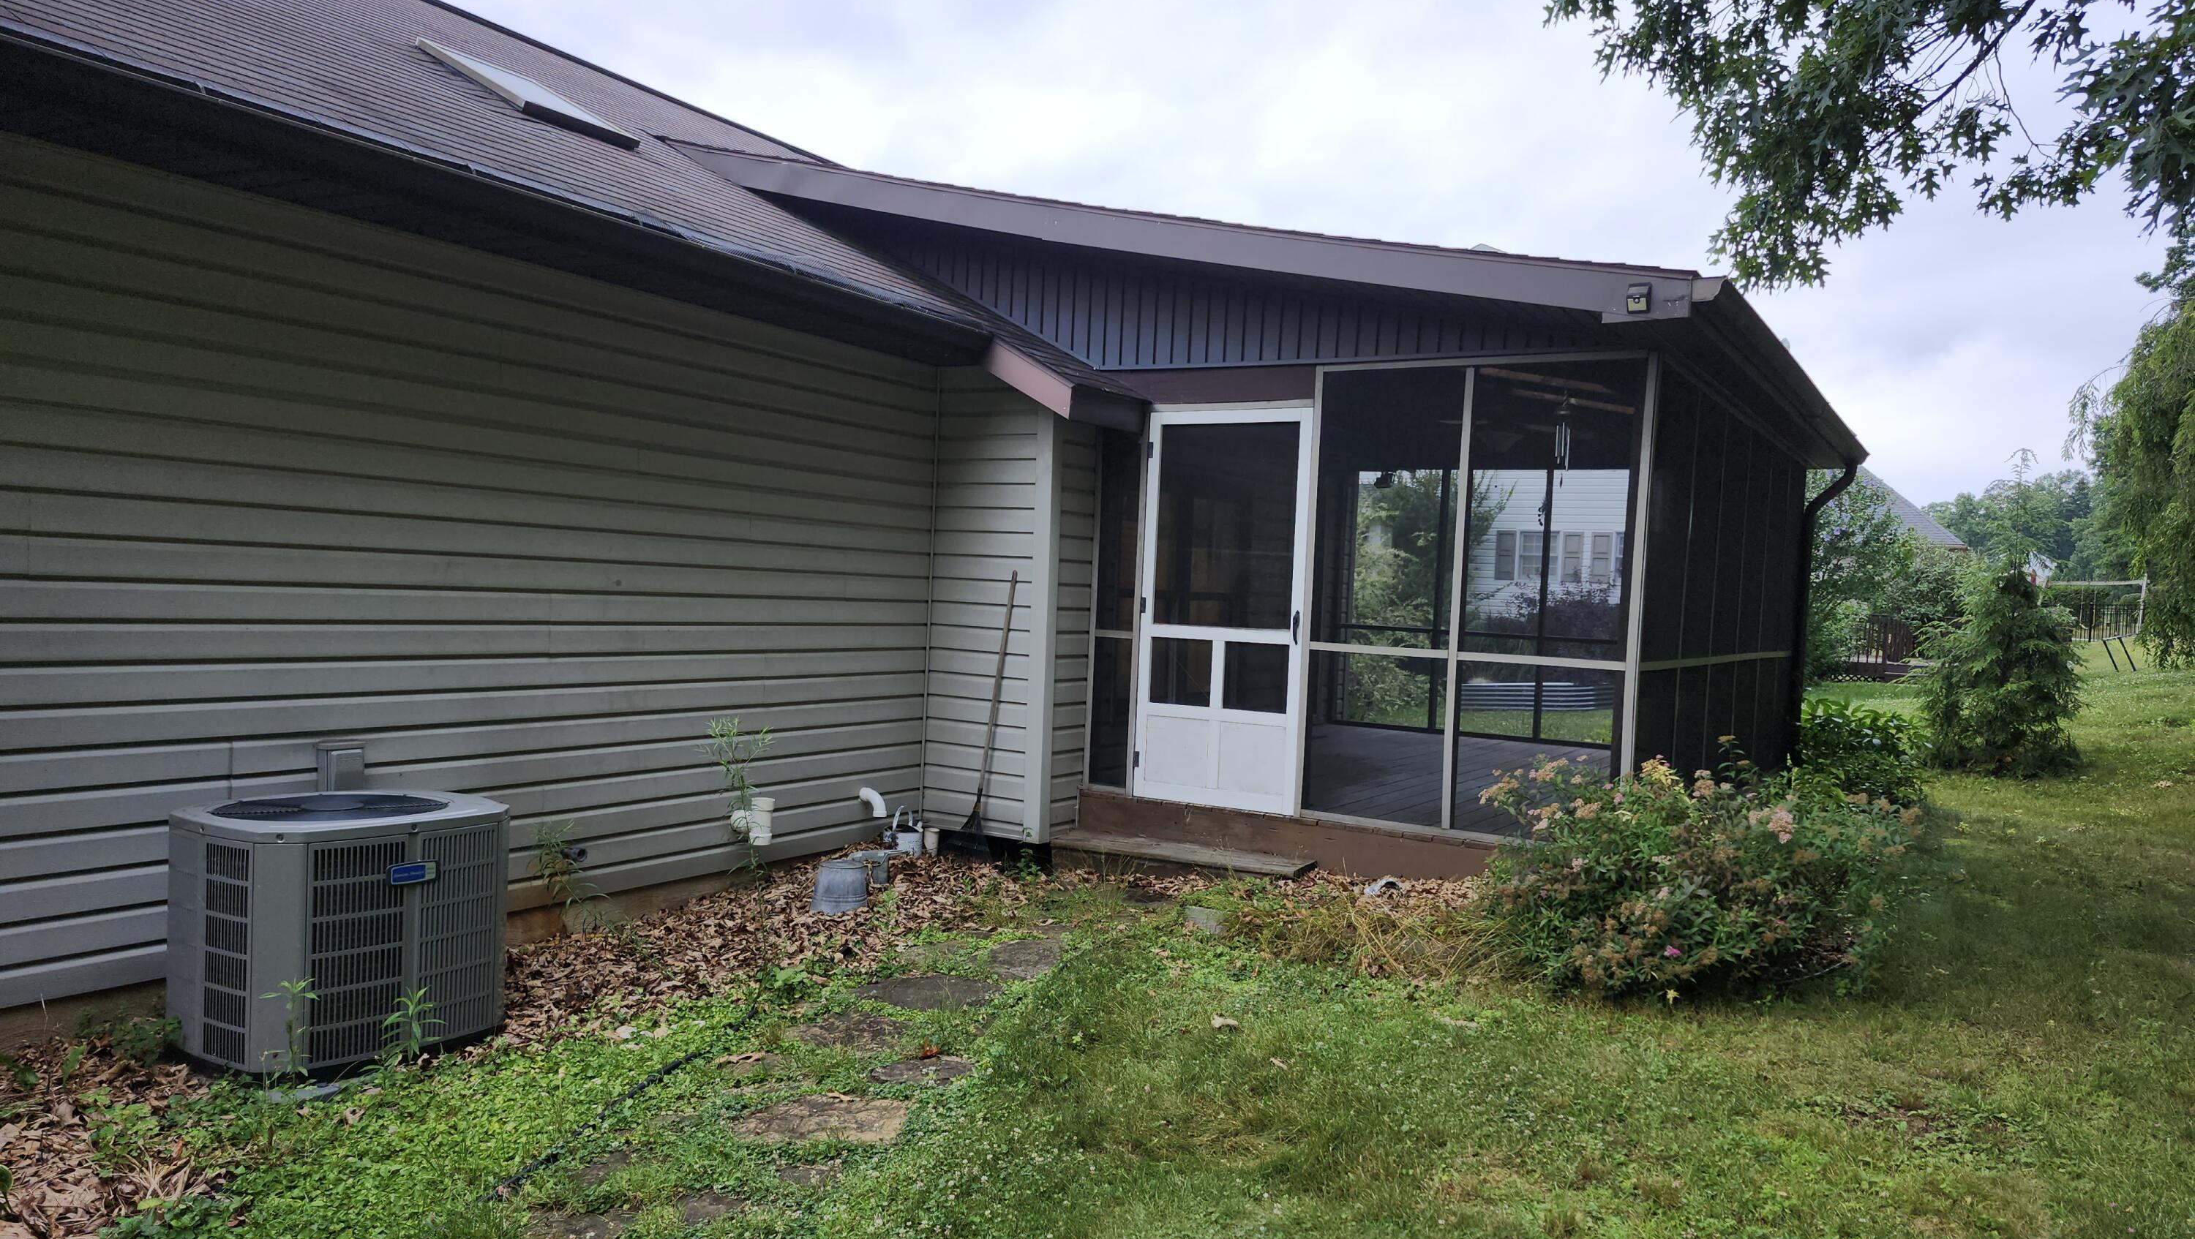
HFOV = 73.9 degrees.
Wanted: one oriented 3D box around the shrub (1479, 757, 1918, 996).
[{"bbox_3d":[2.527,1.038,6.150,1.650,0.860,1.300,3,1,0],"label":"shrub"}]

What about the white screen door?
[{"bbox_3d":[0.638,-0.053,7.462,0.920,2.030,0.050,3,1,31],"label":"white screen door"}]

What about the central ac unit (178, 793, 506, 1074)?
[{"bbox_3d":[-2.286,0.901,4.429,0.692,0.659,0.778,3,1,34],"label":"central ac unit"}]

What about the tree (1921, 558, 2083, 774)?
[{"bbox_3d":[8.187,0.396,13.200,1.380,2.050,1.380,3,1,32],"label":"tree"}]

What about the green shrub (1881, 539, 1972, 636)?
[{"bbox_3d":[15.065,-0.358,26.500,1.700,2.200,1.700,3,1,30],"label":"green shrub"}]

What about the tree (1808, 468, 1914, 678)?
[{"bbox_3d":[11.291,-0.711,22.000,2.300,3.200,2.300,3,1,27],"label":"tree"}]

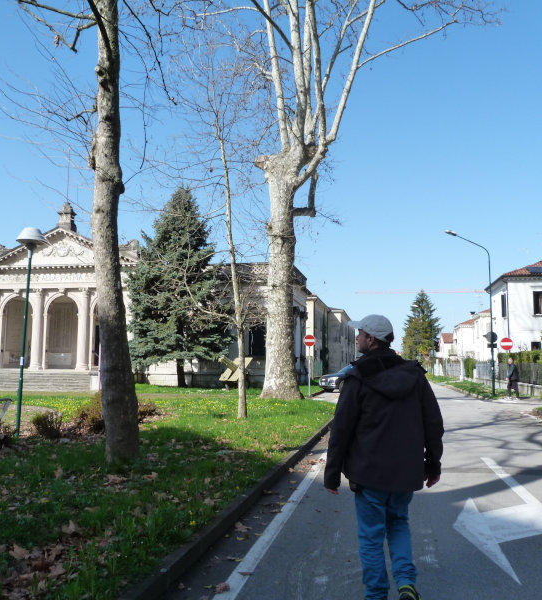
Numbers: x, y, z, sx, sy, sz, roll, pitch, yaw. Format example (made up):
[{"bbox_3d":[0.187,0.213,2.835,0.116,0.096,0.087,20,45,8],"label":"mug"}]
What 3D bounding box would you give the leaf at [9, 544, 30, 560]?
[{"bbox_3d":[-1.852,1.867,4.255,0.130,0.060,0.115,3,-7,-22],"label":"leaf"}]

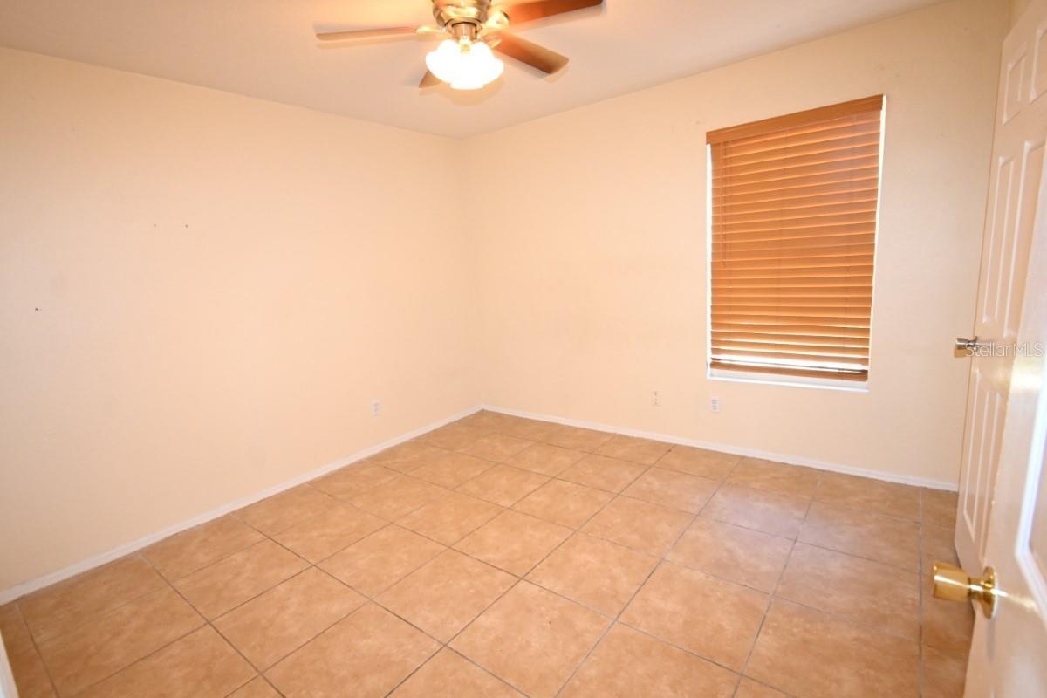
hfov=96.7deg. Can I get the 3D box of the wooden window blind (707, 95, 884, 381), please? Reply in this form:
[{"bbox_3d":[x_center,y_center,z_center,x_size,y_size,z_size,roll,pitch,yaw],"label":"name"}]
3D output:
[{"bbox_3d":[1.581,-0.595,2.820,0.900,1.530,0.090,4,12,38],"label":"wooden window blind"}]

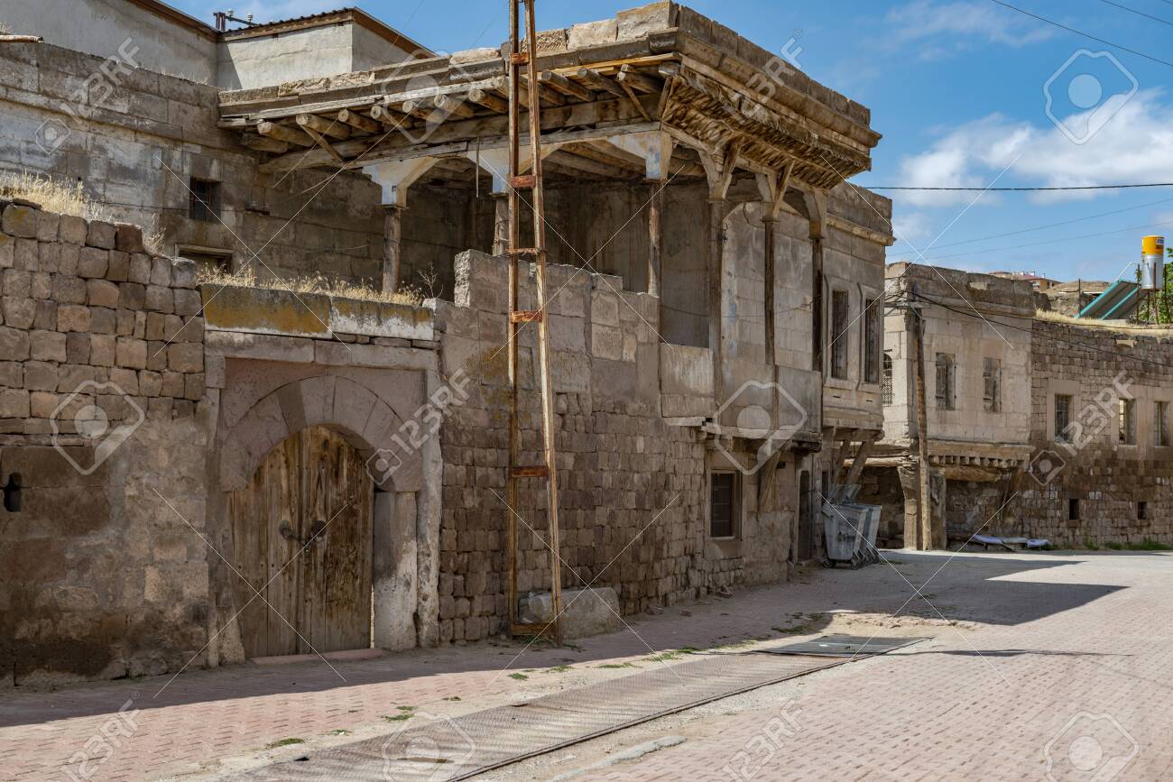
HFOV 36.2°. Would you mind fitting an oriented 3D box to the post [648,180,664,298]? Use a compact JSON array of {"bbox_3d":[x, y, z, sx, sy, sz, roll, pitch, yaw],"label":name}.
[{"bbox_3d":[0.838,-1.237,21.700,0.150,2.600,0.150,-2,-3,28],"label":"post"}]

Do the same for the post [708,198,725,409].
[{"bbox_3d":[1.679,-1.138,23.200,0.160,2.750,0.160,-2,-3,28],"label":"post"}]

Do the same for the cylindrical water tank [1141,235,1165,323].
[{"bbox_3d":[15.169,-2.993,48.000,0.620,2.350,0.620,0,-3,0],"label":"cylindrical water tank"}]

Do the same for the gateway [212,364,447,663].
[{"bbox_3d":[-2.349,1.043,15.436,0.500,2.420,2.450,-3,-4,43],"label":"gateway"}]

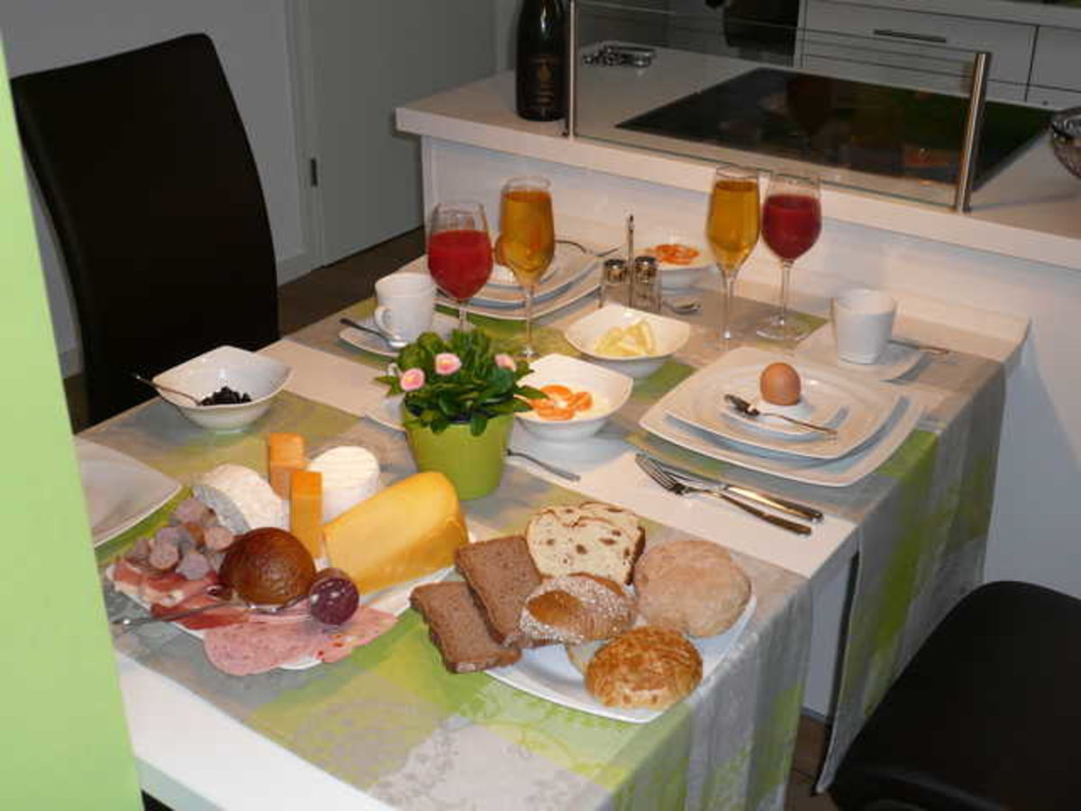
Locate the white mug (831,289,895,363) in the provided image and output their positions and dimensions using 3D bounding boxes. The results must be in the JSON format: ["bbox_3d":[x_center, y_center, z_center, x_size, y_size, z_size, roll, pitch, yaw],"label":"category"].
[{"bbox_3d":[0.405,-0.101,1.631,0.079,0.075,0.104,17,32,31],"label":"white mug"}]

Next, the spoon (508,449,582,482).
[{"bbox_3d":[-0.018,0.058,1.412,0.138,0.018,0.030,14,30,26],"label":"spoon"}]

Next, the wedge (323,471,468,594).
[{"bbox_3d":[-0.136,0.115,1.230,0.132,0.065,0.075,-16,31,-29],"label":"wedge"}]

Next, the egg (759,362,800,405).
[{"bbox_3d":[0.268,-0.021,1.469,0.045,0.056,0.045,0,27,0],"label":"egg"}]

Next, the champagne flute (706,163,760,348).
[{"bbox_3d":[0.244,-0.183,1.654,0.067,0.227,0.067,0,27,0],"label":"champagne flute"}]

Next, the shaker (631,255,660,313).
[{"bbox_3d":[0.144,-0.164,1.783,0.039,0.075,0.039,0,27,0],"label":"shaker"}]

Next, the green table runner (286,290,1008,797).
[{"bbox_3d":[0.125,0.087,1.760,0.807,0.355,0.461,17,32,31],"label":"green table runner"}]

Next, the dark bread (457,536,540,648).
[{"bbox_3d":[-0.027,0.163,1.154,0.073,0.013,0.114,-2,35,-23],"label":"dark bread"}]

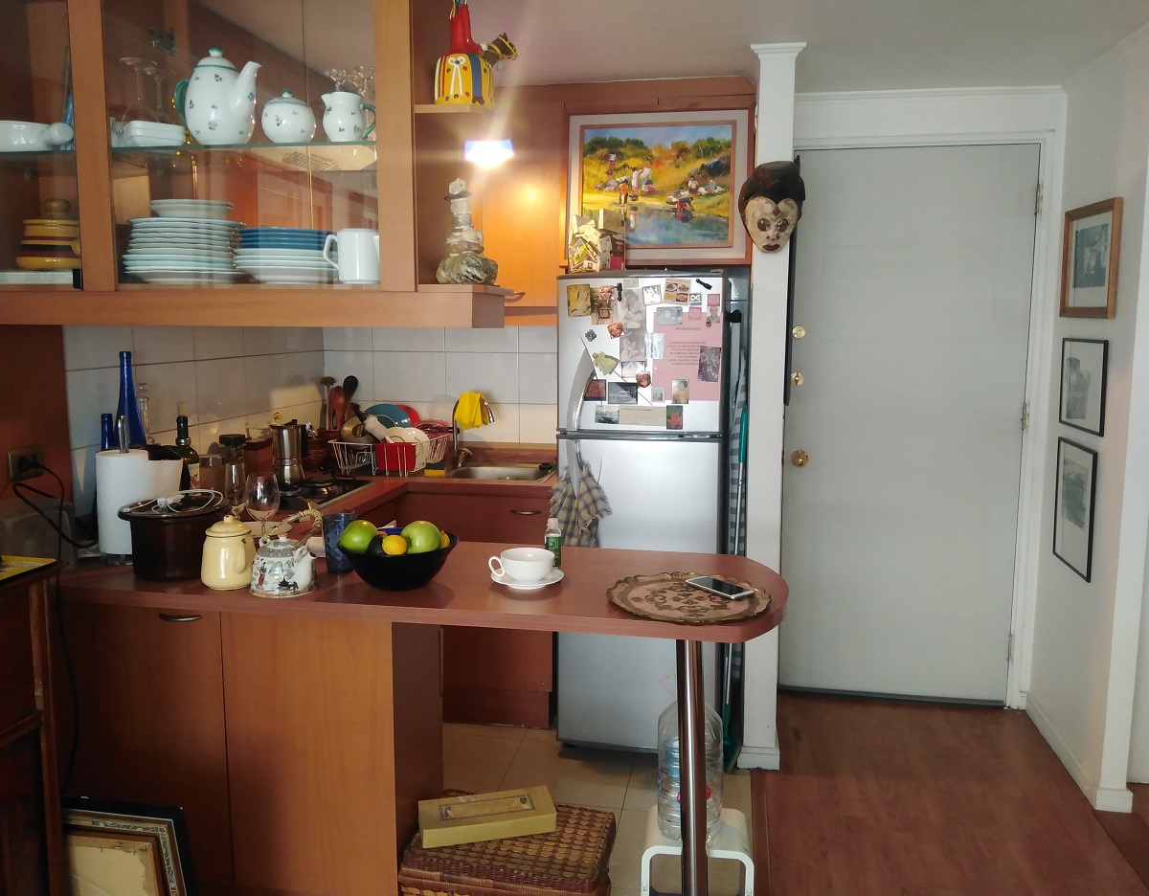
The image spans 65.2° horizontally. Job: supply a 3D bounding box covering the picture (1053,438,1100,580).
[{"bbox_3d":[1.590,0.184,2.855,0.020,0.393,0.330,1,8,11],"label":"picture"}]

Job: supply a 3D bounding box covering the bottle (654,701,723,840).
[{"bbox_3d":[0.276,0.750,2.147,0.159,0.353,0.159,1,7,11],"label":"bottle"}]

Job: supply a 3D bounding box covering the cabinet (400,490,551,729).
[{"bbox_3d":[-0.275,0.539,3.390,0.505,0.843,0.576,1,7,11],"label":"cabinet"}]

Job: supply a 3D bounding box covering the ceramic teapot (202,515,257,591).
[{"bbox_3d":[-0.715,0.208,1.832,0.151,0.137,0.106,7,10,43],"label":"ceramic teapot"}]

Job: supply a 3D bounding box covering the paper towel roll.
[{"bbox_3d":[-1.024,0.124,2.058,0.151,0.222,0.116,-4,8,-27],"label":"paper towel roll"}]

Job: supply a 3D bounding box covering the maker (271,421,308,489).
[{"bbox_3d":[-0.900,0.020,2.820,0.101,0.202,0.136,7,10,44],"label":"maker"}]

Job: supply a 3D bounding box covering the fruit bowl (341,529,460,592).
[{"bbox_3d":[-0.364,0.240,1.878,0.246,0.093,0.246,0,8,0],"label":"fruit bowl"}]

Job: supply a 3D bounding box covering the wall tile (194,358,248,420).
[{"bbox_3d":[-1.173,-0.195,2.981,0.010,0.200,0.292,1,8,11],"label":"wall tile"}]

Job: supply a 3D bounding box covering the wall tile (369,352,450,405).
[{"bbox_3d":[-0.665,-0.287,3.628,0.304,0.200,0.010,1,8,11],"label":"wall tile"}]

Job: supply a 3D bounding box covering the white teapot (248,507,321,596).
[{"bbox_3d":[-0.575,0.203,1.776,0.151,0.162,0.131,5,9,33],"label":"white teapot"}]

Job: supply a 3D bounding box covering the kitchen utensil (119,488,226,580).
[{"bbox_3d":[-0.877,0.191,1.977,0.222,0.165,0.222,1,8,11],"label":"kitchen utensil"}]

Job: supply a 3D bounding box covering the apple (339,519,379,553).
[{"bbox_3d":[-0.449,0.189,1.875,0.079,0.075,0.079,1,8,11],"label":"apple"}]

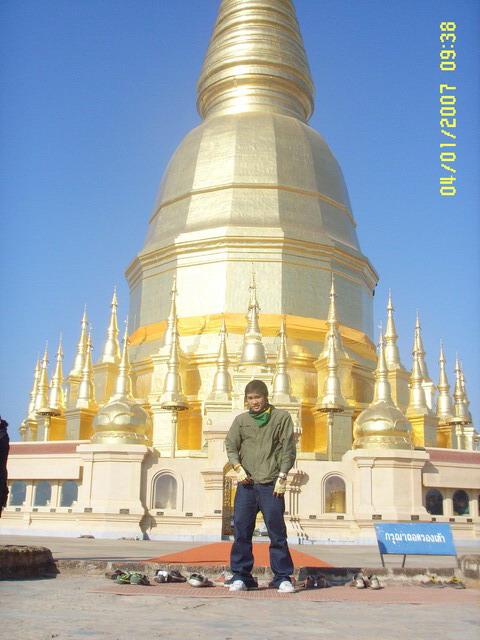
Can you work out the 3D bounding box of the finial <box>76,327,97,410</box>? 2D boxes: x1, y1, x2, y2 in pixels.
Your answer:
[{"bbox_3d":[-7.448,2.248,34.980,0.880,4.136,0.880,-12,-21,37],"label":"finial"}]

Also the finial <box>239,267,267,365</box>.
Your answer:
[{"bbox_3d":[0.529,-0.274,28.229,1.057,4.049,1.057,1,-16,0],"label":"finial"}]

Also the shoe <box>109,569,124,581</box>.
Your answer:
[{"bbox_3d":[-1.062,2.219,6.271,0.100,0.100,0.250,-5,-18,21],"label":"shoe"}]

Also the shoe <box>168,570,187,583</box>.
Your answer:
[{"bbox_3d":[-0.557,2.279,6.427,0.098,0.100,0.270,14,-21,-38],"label":"shoe"}]

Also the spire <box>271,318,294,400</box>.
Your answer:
[{"bbox_3d":[1.840,1.653,32.277,0.880,4.136,0.880,3,-17,-5],"label":"spire"}]

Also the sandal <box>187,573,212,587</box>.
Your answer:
[{"bbox_3d":[-0.323,2.125,5.907,0.100,0.105,0.260,-9,-19,31],"label":"sandal"}]

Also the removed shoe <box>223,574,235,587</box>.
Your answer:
[{"bbox_3d":[-0.078,2.142,5.935,0.250,0.100,0.100,11,-19,-29],"label":"removed shoe"}]

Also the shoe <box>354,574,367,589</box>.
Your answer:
[{"bbox_3d":[1.027,2.225,6.149,0.098,0.105,0.270,3,-17,-8],"label":"shoe"}]

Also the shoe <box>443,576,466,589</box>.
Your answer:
[{"bbox_3d":[1.872,2.288,6.281,0.270,0.090,0.100,-15,-23,43],"label":"shoe"}]

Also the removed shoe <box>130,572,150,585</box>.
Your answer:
[{"bbox_3d":[-0.818,2.125,5.935,0.100,0.100,0.250,-6,-18,23],"label":"removed shoe"}]

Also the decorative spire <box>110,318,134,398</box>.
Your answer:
[{"bbox_3d":[-5.377,1.900,33.657,0.880,4.136,0.880,1,-17,0],"label":"decorative spire"}]

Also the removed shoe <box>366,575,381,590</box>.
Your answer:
[{"bbox_3d":[1.113,2.187,6.013,0.098,0.105,0.270,3,-17,-8],"label":"removed shoe"}]

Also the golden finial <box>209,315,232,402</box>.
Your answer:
[{"bbox_3d":[-0.671,1.353,26.180,0.871,3.168,0.871,1,-16,0],"label":"golden finial"}]

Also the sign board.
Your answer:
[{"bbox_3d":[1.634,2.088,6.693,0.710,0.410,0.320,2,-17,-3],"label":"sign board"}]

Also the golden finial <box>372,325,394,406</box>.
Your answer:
[{"bbox_3d":[6.559,2.169,33.649,0.880,4.136,0.880,1,-17,0],"label":"golden finial"}]

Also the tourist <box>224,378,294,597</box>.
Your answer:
[{"bbox_3d":[0.170,1.338,5.998,0.590,1.690,0.380,0,-16,5],"label":"tourist"}]

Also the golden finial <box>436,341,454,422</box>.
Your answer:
[{"bbox_3d":[10.359,3.150,36.650,0.880,4.136,0.880,-12,-21,37],"label":"golden finial"}]

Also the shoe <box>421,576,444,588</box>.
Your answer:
[{"bbox_3d":[1.679,2.287,6.289,0.270,0.090,0.100,-15,-23,43],"label":"shoe"}]

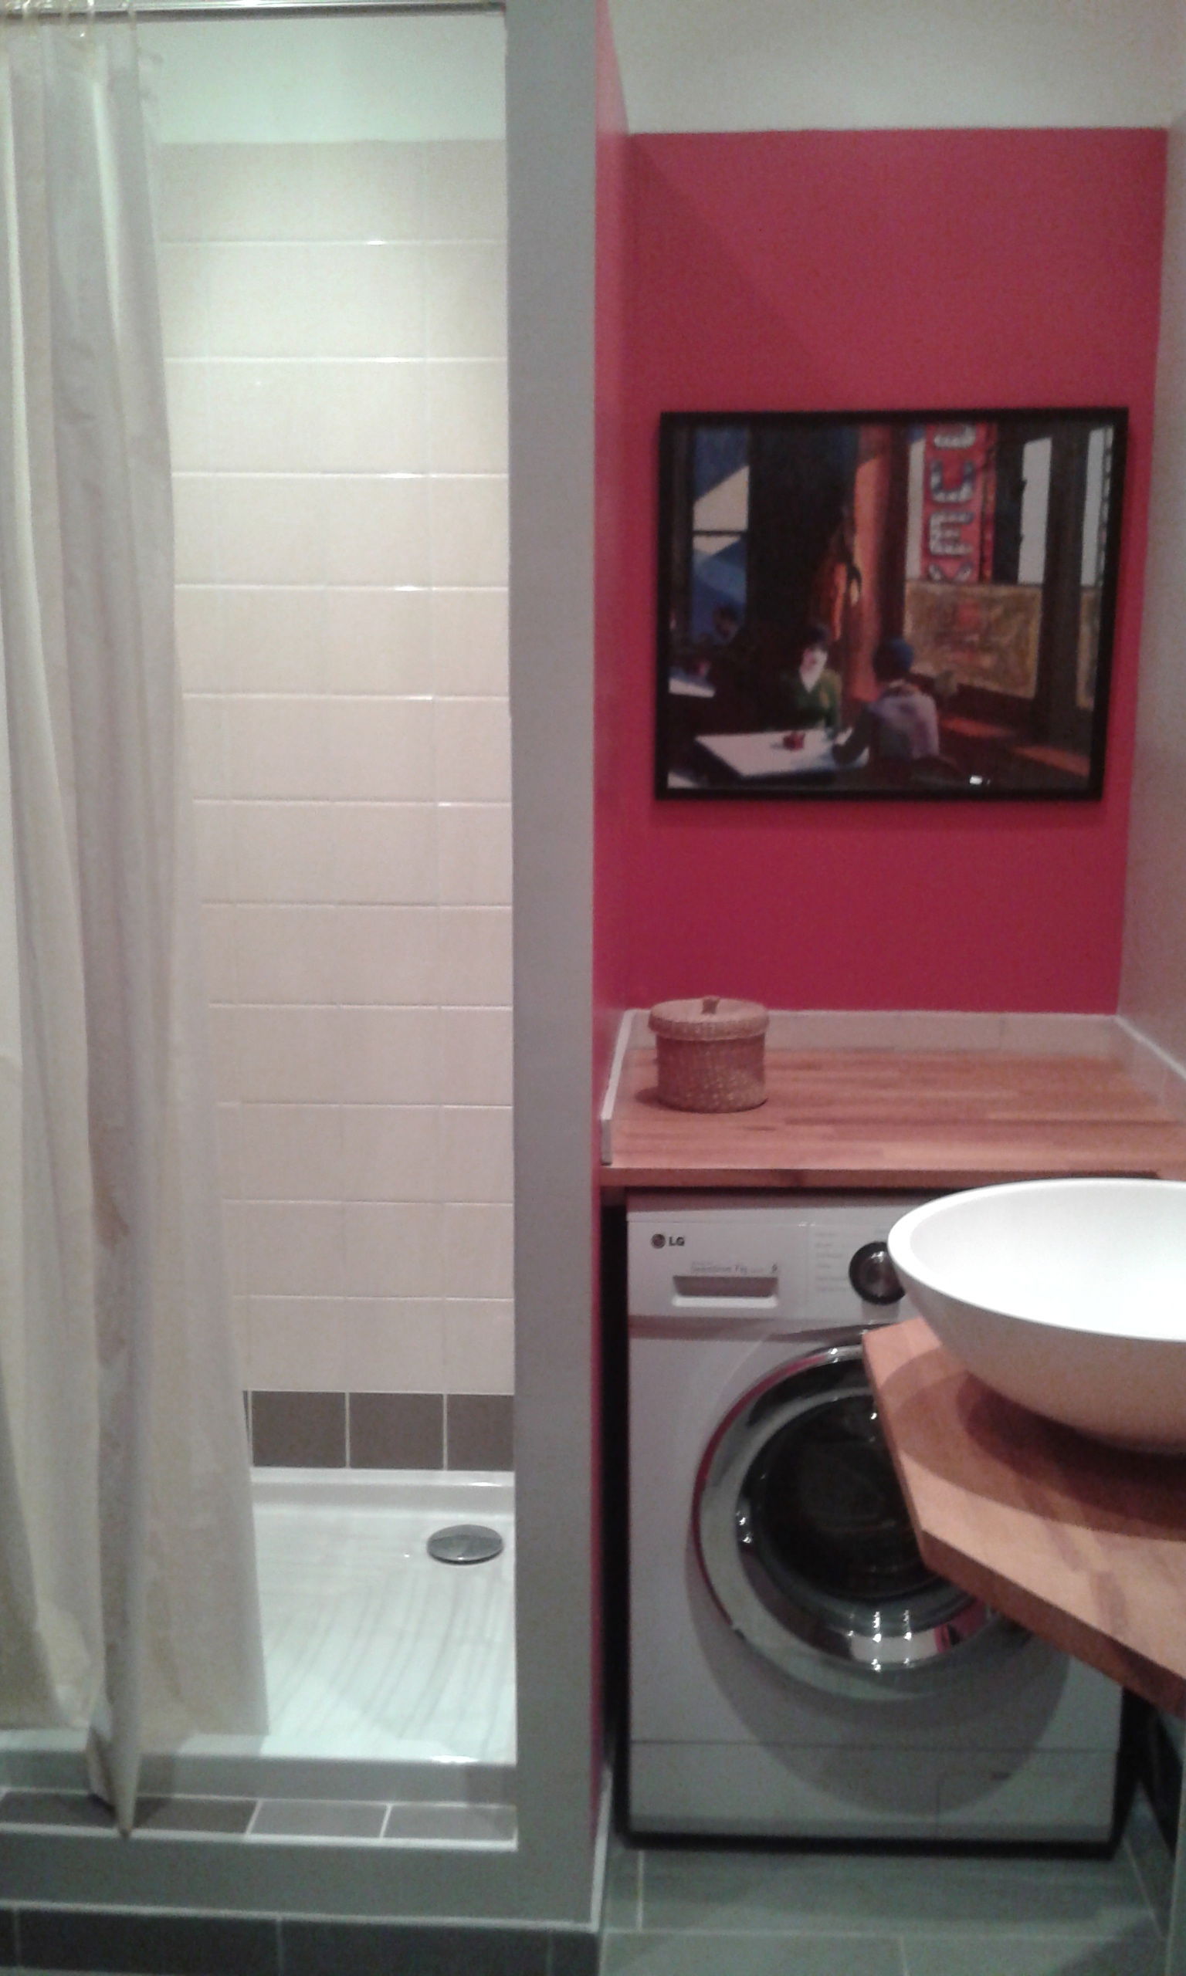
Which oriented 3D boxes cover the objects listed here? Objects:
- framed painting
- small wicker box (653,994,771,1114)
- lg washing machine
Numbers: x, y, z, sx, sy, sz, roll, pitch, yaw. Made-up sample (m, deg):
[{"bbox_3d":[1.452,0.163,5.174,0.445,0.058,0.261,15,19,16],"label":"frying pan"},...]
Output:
[{"bbox_3d":[0.427,-0.555,2.423,0.663,0.555,0.025,0,10,2],"label":"framed painting"},{"bbox_3d":[0.159,0.082,2.251,0.162,0.142,0.162,0,10,2],"label":"small wicker box"},{"bbox_3d":[0.357,0.622,2.268,0.600,0.855,0.585,0,10,2],"label":"lg washing machine"}]

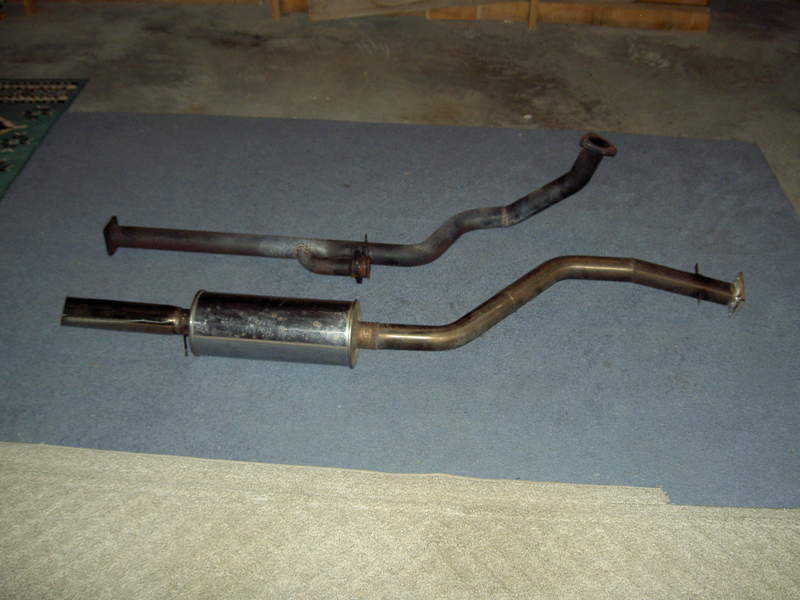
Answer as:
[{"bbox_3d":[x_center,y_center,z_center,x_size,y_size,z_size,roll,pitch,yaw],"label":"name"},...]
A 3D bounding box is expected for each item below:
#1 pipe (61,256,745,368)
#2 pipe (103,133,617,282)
[{"bbox_3d":[0.019,0.020,2.476,1.929,0.180,0.378,-3,37,-6],"label":"pipe"},{"bbox_3d":[-0.105,-0.279,2.774,1.632,0.305,0.407,-3,37,-6],"label":"pipe"}]

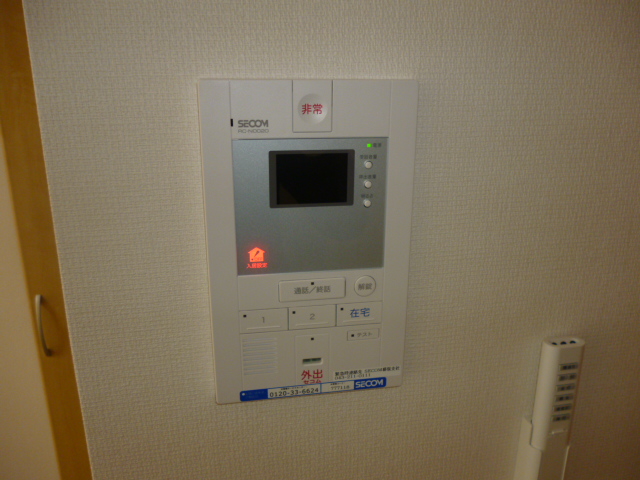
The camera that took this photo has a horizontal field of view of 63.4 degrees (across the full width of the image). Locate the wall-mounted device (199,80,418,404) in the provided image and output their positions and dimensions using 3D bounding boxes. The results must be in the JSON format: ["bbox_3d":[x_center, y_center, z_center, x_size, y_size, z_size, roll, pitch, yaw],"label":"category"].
[{"bbox_3d":[-0.009,0.006,0.459,0.175,0.282,0.025,-2,16,-9],"label":"wall-mounted device"}]

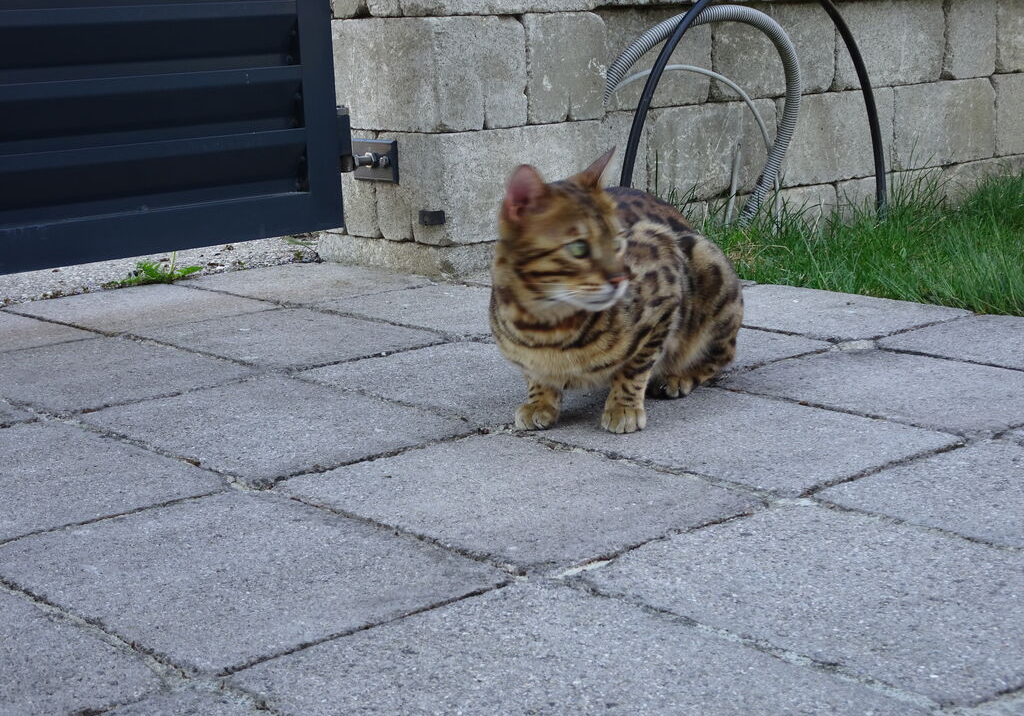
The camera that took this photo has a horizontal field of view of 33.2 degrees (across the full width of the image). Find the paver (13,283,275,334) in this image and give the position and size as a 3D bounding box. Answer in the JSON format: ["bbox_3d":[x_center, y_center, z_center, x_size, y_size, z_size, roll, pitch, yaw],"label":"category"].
[{"bbox_3d":[-0.436,-0.034,2.048,0.222,0.055,0.259,-12,16,-41],"label":"paver"}]

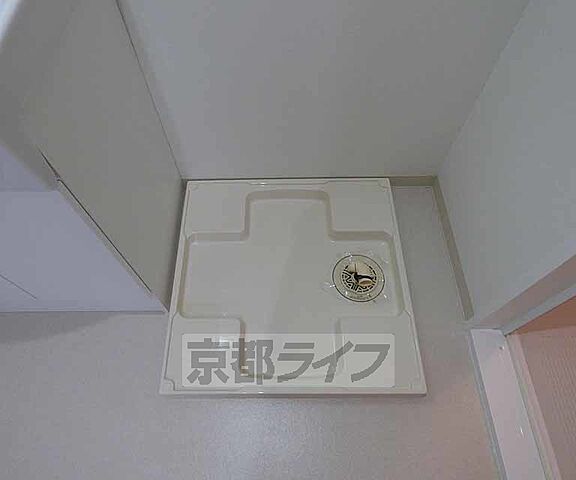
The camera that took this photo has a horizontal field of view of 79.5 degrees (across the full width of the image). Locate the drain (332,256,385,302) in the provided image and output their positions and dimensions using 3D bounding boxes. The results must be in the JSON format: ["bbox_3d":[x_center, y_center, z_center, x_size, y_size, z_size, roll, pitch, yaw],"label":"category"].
[{"bbox_3d":[0.205,0.112,0.998,0.147,0.020,0.147,0,62,0],"label":"drain"}]

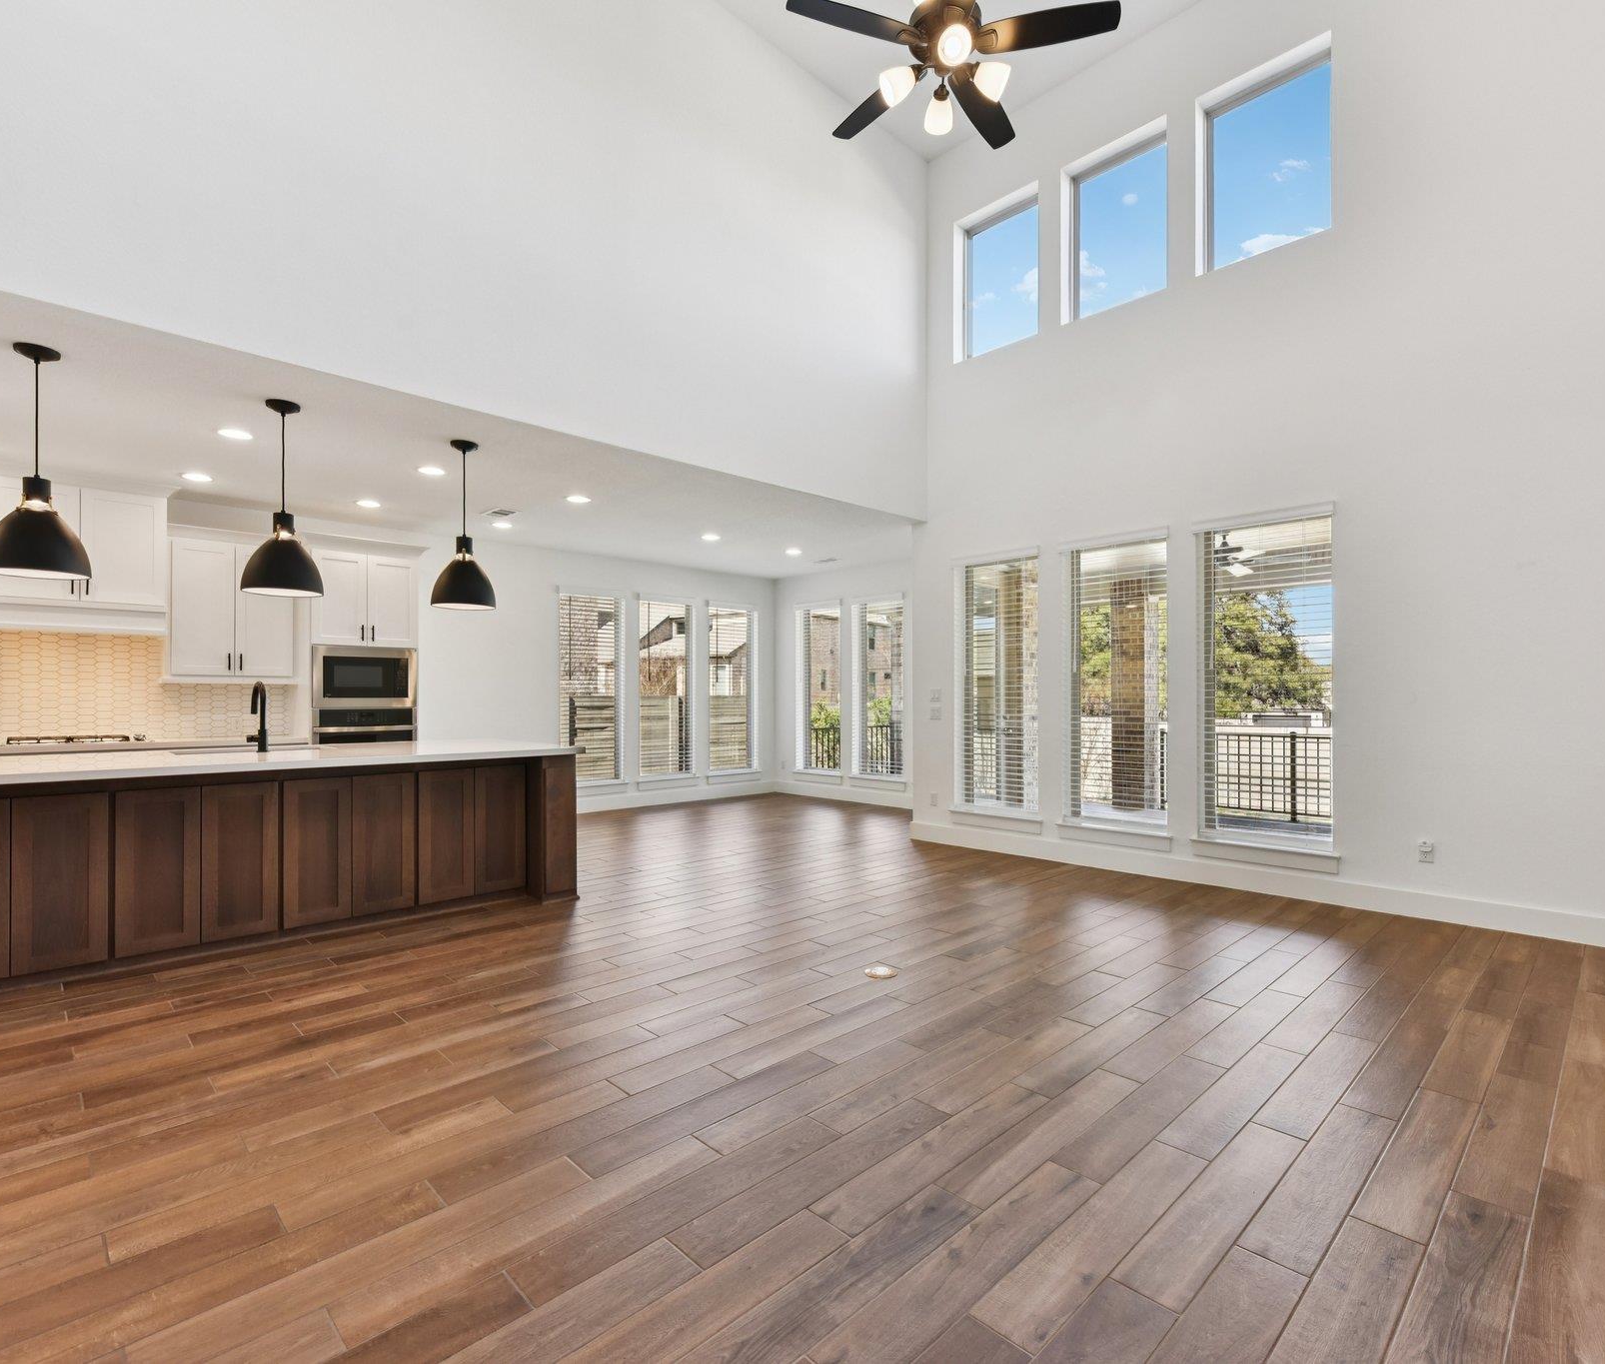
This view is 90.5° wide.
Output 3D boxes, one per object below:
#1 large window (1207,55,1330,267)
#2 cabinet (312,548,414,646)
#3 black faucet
[{"bbox_3d":[3.001,-3.253,5.103,0.100,1.170,0.765,1,-2,-44],"label":"large window"},{"bbox_3d":[-3.762,-0.667,6.721,0.810,0.780,0.610,1,-2,-44],"label":"cabinet"},{"bbox_3d":[-3.083,0.195,4.489,0.120,0.400,0.250,1,-2,-44],"label":"black faucet"}]

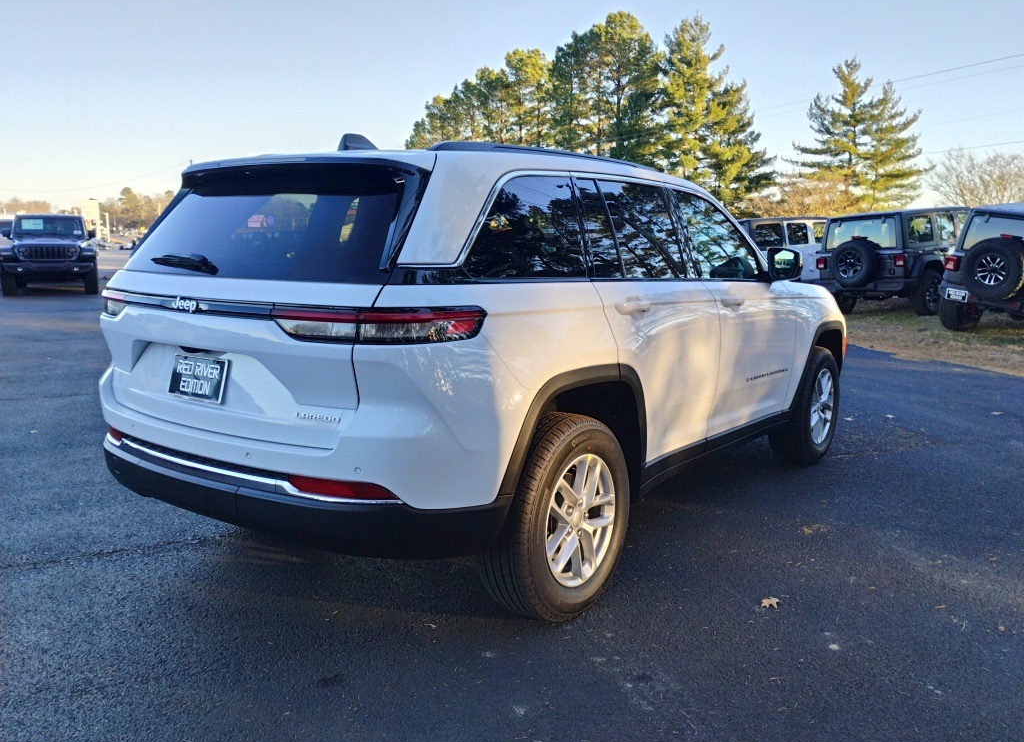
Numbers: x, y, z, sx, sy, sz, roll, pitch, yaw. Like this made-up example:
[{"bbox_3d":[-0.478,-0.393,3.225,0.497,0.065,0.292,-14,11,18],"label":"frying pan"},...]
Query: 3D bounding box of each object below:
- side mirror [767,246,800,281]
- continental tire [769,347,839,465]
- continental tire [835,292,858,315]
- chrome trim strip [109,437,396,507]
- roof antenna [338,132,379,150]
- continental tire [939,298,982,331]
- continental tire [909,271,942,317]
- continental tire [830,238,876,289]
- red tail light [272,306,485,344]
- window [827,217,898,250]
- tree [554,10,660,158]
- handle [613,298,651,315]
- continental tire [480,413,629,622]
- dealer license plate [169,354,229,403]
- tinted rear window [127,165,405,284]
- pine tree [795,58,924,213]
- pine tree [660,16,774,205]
[{"bbox_3d":[1.490,-0.588,4.540,0.200,0.180,0.130,6,10,37],"label":"side mirror"},{"bbox_3d":[1.927,0.216,5.473,0.270,0.775,0.775,7,10,36],"label":"continental tire"},{"bbox_3d":[6.190,-1.496,15.628,0.810,0.810,0.250,-6,11,-35],"label":"continental tire"},{"bbox_3d":[-1.060,0.306,2.842,1.700,0.085,0.210,7,10,36],"label":"chrome trim strip"},{"bbox_3d":[-0.596,-0.895,3.277,0.065,0.075,0.175,7,10,36],"label":"roof antenna"},{"bbox_3d":[6.920,-1.037,12.730,0.830,0.830,0.280,-6,11,-38],"label":"continental tire"},{"bbox_3d":[7.039,-1.332,14.050,0.800,0.790,0.250,-6,10,-37],"label":"continental tire"},{"bbox_3d":[5.779,-1.813,14.100,0.250,0.800,0.800,-6,10,-37],"label":"continental tire"},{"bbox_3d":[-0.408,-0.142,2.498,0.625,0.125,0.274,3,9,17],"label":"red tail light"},{"bbox_3d":[6.103,-2.392,14.442,0.070,0.520,1.280,5,4,-36],"label":"window"},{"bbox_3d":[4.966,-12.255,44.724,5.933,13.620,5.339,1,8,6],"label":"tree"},{"bbox_3d":[0.479,-0.248,3.283,0.060,0.050,0.260,6,10,37],"label":"handle"},{"bbox_3d":[0.171,0.547,3.184,0.262,0.770,0.775,6,10,37],"label":"continental tire"},{"bbox_3d":[-1.062,0.023,2.794,0.310,0.155,0.020,7,-2,36],"label":"dealer license plate"},{"bbox_3d":[-0.906,-0.526,2.916,1.380,0.430,0.110,7,-25,36],"label":"tinted rear window"},{"bbox_3d":[14.859,-8.818,36.114,5.299,9.301,4.769,3,9,22],"label":"pine tree"},{"bbox_3d":[9.424,-10.501,38.909,5.130,11.806,4.617,2,8,13],"label":"pine tree"}]

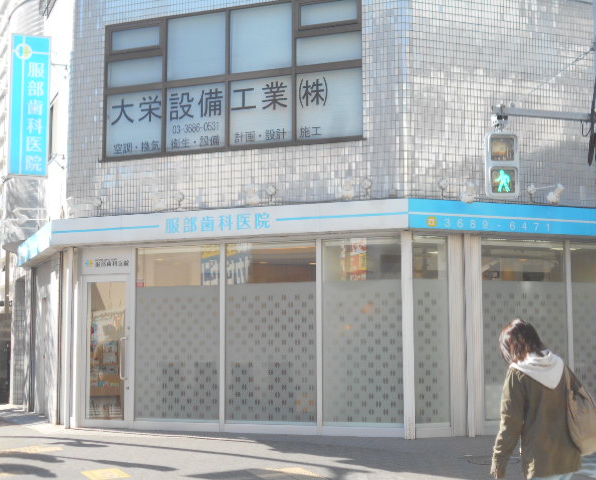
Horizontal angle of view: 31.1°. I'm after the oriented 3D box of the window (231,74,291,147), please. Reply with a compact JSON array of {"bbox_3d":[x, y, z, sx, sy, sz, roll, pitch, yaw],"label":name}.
[{"bbox_3d":[-0.508,-1.777,14.762,0.925,0.910,0.080,-3,-7,23],"label":"window"}]

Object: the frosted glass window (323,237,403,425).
[{"bbox_3d":[0.825,1.162,13.811,1.087,2.433,0.080,-3,-7,22],"label":"frosted glass window"}]

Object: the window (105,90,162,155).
[{"bbox_3d":[-2.374,-1.682,15.553,0.923,0.918,0.080,-3,-7,23],"label":"window"}]

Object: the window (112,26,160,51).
[{"bbox_3d":[-2.352,-2.918,15.532,0.796,0.297,0.080,-3,-7,22],"label":"window"}]

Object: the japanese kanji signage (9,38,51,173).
[{"bbox_3d":[-4.004,-2.011,16.031,0.570,2.149,0.180,2,-6,-20],"label":"japanese kanji signage"}]

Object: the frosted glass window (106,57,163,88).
[{"bbox_3d":[-2.372,-2.441,15.631,0.926,0.372,0.080,-3,-7,23],"label":"frosted glass window"}]

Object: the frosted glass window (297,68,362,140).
[{"bbox_3d":[0.413,-1.802,14.287,0.936,0.923,0.080,-3,-7,22],"label":"frosted glass window"}]

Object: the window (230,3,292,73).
[{"bbox_3d":[-0.510,-2.777,14.765,0.936,0.912,0.080,-3,-7,22],"label":"window"}]

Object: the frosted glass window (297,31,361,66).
[{"bbox_3d":[0.423,-2.564,14.444,0.936,0.390,0.080,-3,-7,23],"label":"frosted glass window"}]

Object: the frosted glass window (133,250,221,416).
[{"bbox_3d":[-1.674,1.288,14.819,1.329,2.416,0.080,-3,-7,22],"label":"frosted glass window"}]

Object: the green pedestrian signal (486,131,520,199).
[{"bbox_3d":[2.100,-0.761,11.000,0.325,0.665,0.150,0,-6,-2],"label":"green pedestrian signal"}]

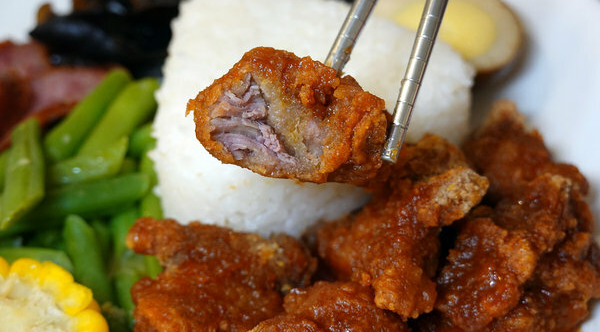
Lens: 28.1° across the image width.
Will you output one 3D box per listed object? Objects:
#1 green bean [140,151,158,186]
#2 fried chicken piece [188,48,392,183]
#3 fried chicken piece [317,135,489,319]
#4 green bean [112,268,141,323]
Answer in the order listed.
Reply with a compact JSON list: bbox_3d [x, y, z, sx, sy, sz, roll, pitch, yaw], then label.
[{"bbox_3d":[-0.049,0.001,0.392,0.009,0.009,0.025,-9,43,-10],"label":"green bean"},{"bbox_3d":[-0.004,-0.015,0.348,0.056,0.035,0.037,8,43,9],"label":"fried chicken piece"},{"bbox_3d":[0.031,0.018,0.360,0.047,0.037,0.054,12,43,13],"label":"fried chicken piece"},{"bbox_3d":[-0.052,0.038,0.356,0.009,0.009,0.027,-7,42,-7],"label":"green bean"}]

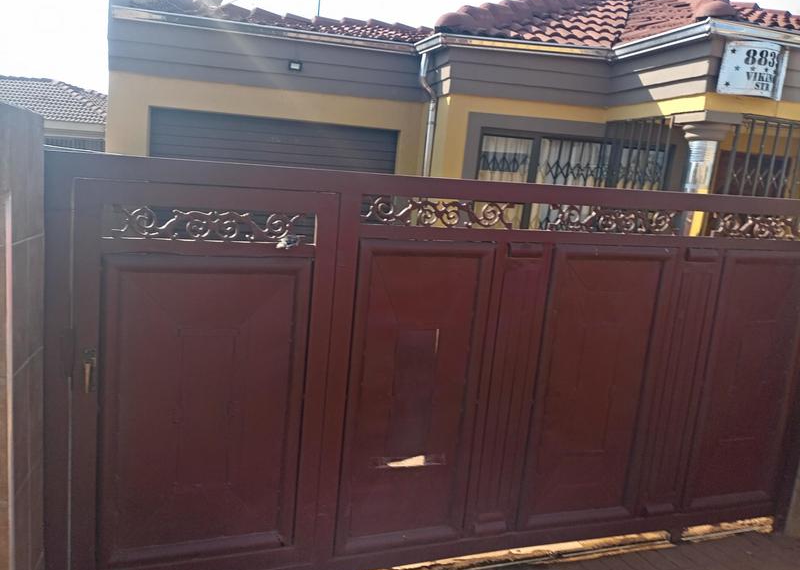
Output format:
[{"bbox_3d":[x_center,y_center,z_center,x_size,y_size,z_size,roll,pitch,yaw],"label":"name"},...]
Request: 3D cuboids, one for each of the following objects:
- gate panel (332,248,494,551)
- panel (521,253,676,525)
[{"bbox_3d":[0.072,0.460,2.510,0.570,1.270,0.050,1,9,-19],"label":"gate panel"},{"bbox_3d":[0.902,0.468,2.800,0.645,1.270,0.050,1,9,-19],"label":"panel"}]

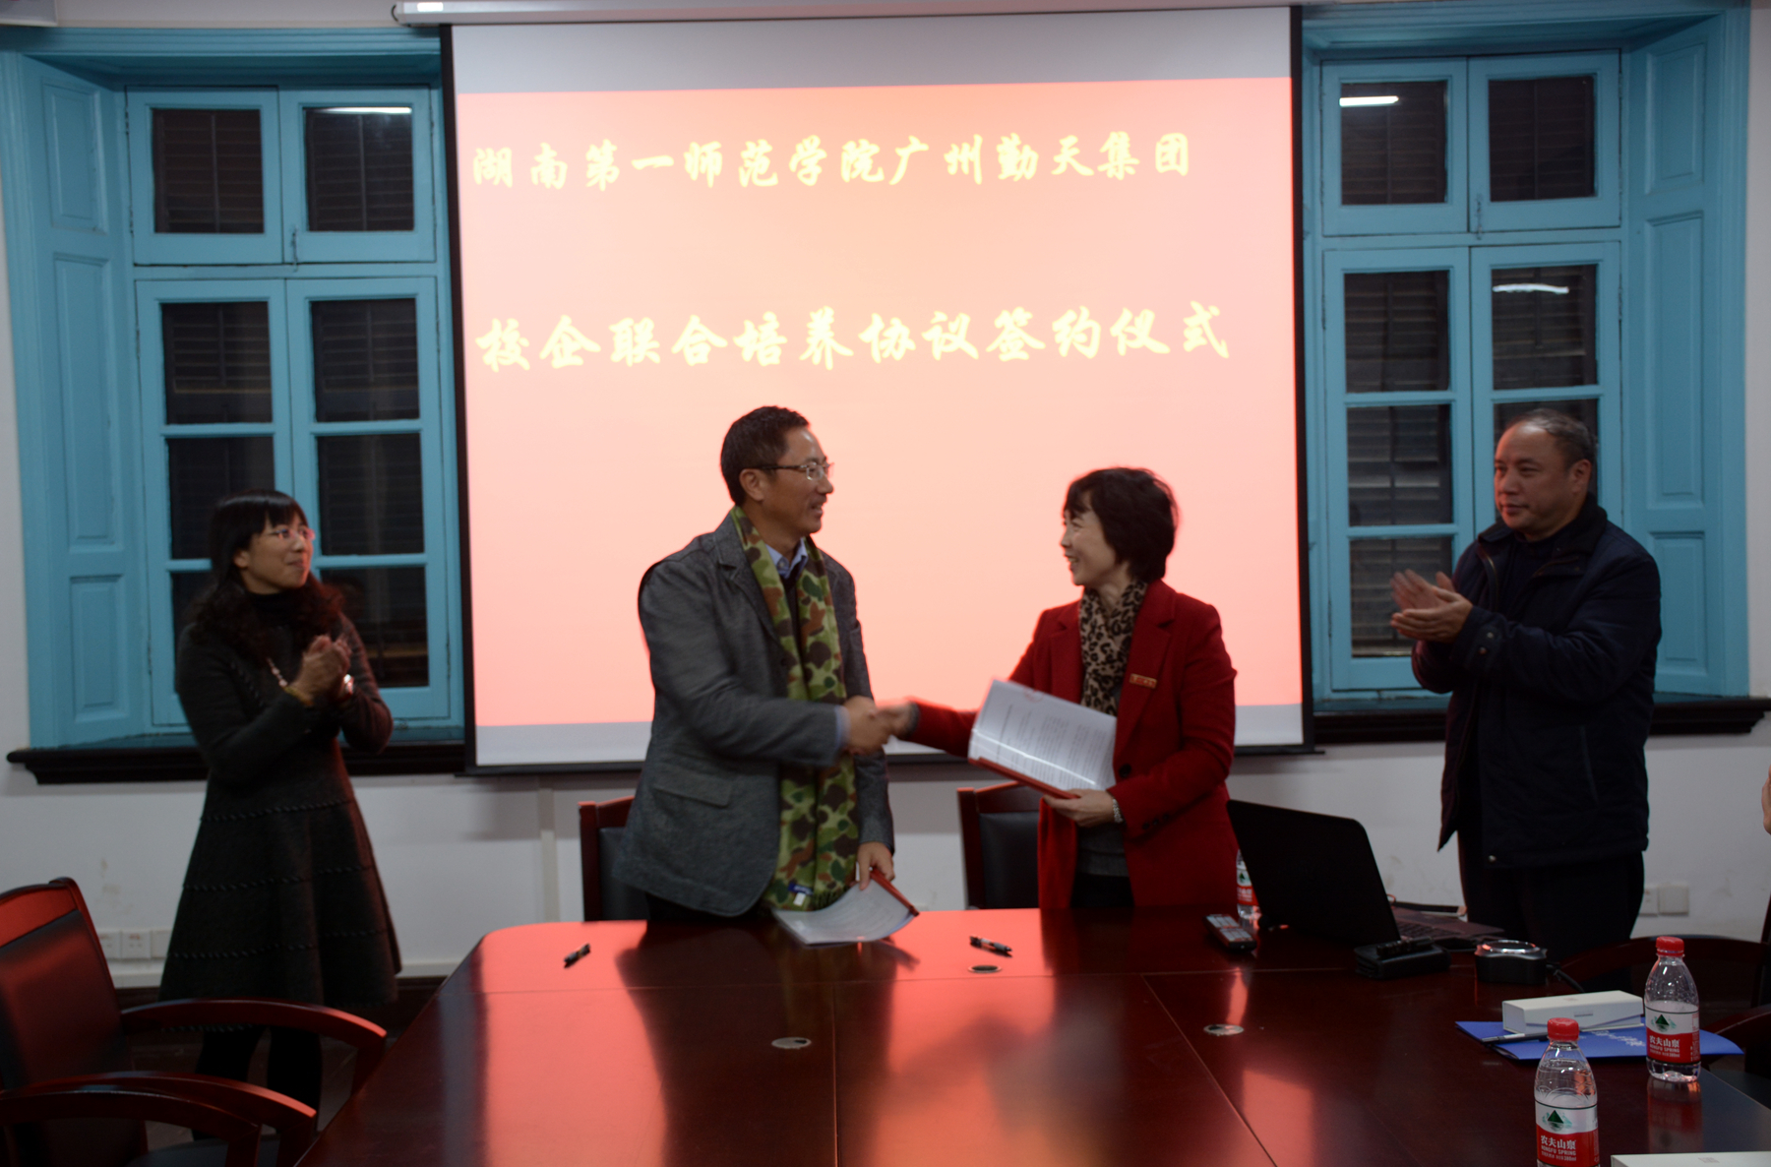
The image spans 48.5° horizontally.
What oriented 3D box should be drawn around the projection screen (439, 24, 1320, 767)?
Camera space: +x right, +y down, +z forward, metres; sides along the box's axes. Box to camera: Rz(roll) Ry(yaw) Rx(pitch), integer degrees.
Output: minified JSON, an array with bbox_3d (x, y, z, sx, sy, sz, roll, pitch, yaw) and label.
[{"bbox_3d":[-0.025,-0.545,5.500,2.380,2.080,0.060,-1,2,-1],"label":"projection screen"}]

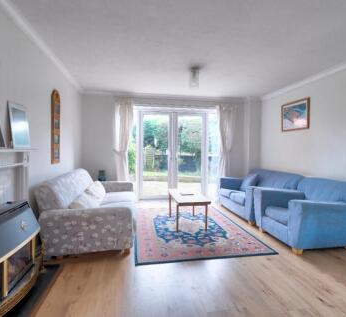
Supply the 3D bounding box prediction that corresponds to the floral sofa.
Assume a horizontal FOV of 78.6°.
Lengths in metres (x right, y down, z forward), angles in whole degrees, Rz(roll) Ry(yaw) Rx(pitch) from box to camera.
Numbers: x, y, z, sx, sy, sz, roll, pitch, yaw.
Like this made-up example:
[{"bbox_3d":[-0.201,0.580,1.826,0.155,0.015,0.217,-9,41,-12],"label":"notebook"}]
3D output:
[{"bbox_3d":[-1.090,0.613,3.109,1.062,0.808,1.853,0,2,-10],"label":"floral sofa"}]

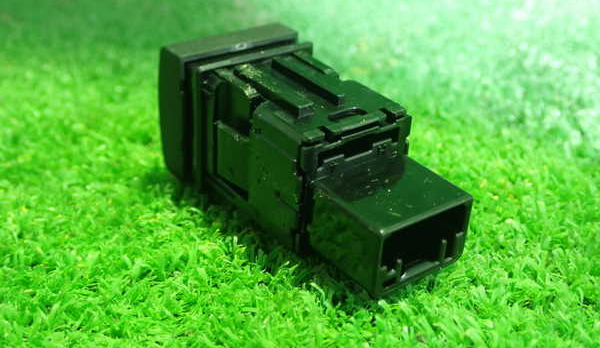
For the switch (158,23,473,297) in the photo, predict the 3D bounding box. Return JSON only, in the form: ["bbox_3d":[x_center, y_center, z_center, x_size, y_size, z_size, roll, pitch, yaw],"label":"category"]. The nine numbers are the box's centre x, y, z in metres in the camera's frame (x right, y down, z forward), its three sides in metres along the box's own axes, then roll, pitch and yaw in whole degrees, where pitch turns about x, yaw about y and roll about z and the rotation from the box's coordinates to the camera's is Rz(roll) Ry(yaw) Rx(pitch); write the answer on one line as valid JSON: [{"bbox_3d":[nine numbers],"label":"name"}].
[{"bbox_3d":[0.001,-0.004,0.147,0.026,0.025,0.062,-17,35,-31],"label":"switch"}]

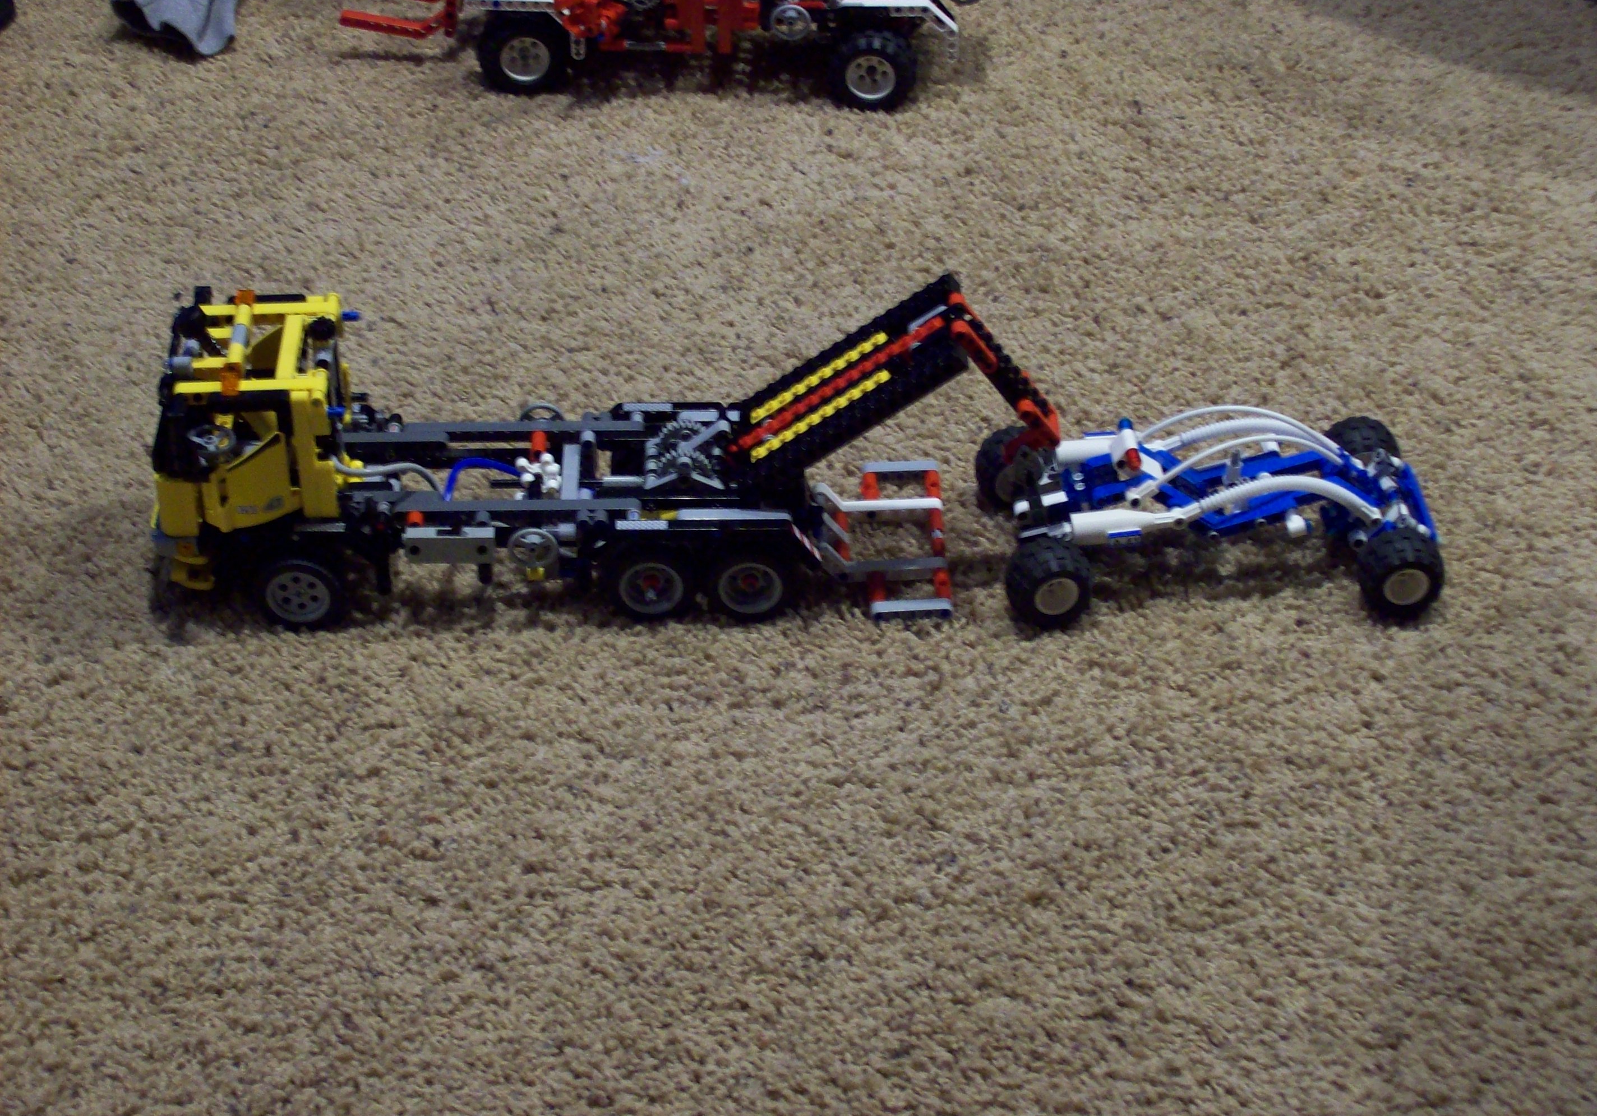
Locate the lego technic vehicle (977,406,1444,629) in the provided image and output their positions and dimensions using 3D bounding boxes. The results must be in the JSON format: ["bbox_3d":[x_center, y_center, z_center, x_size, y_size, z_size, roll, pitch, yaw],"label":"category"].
[{"bbox_3d":[0.204,-0.034,1.586,0.213,0.083,0.118,-2,38,-3],"label":"lego technic vehicle"}]

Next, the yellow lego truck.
[{"bbox_3d":[-0.092,-0.057,1.562,0.437,0.149,0.121,0,38,0],"label":"yellow lego truck"}]

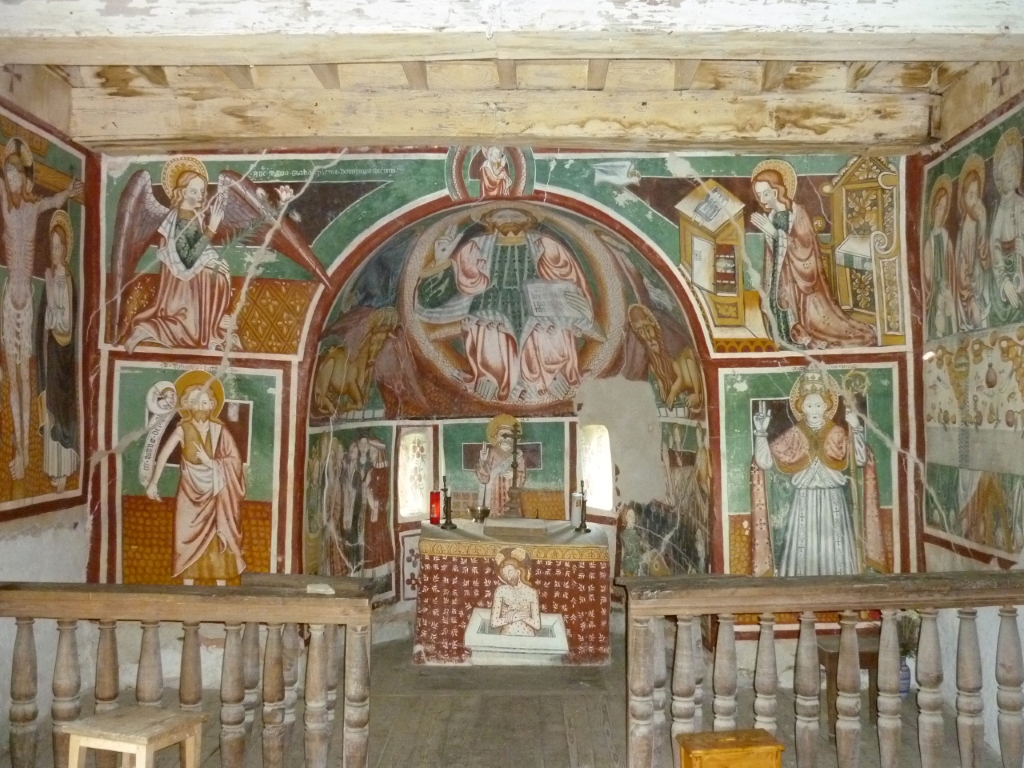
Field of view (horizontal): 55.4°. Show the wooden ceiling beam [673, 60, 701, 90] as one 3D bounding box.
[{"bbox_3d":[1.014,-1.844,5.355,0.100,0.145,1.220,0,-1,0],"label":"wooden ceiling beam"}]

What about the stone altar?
[{"bbox_3d":[0.001,1.449,6.876,1.288,0.830,0.920,0,-1,0],"label":"stone altar"}]

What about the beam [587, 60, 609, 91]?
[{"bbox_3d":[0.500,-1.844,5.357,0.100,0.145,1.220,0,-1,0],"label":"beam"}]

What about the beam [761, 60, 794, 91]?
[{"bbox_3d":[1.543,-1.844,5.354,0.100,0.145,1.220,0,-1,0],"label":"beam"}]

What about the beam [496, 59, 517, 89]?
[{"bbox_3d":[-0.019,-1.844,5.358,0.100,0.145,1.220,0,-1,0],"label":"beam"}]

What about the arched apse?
[{"bbox_3d":[-0.039,0.270,6.770,2.587,2.900,1.350,0,-1,0],"label":"arched apse"}]

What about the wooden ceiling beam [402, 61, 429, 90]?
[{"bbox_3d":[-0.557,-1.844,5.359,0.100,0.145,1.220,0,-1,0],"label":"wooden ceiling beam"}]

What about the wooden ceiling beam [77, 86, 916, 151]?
[{"bbox_3d":[-0.050,-1.612,6.007,5.184,0.287,0.270,0,-1,0],"label":"wooden ceiling beam"}]

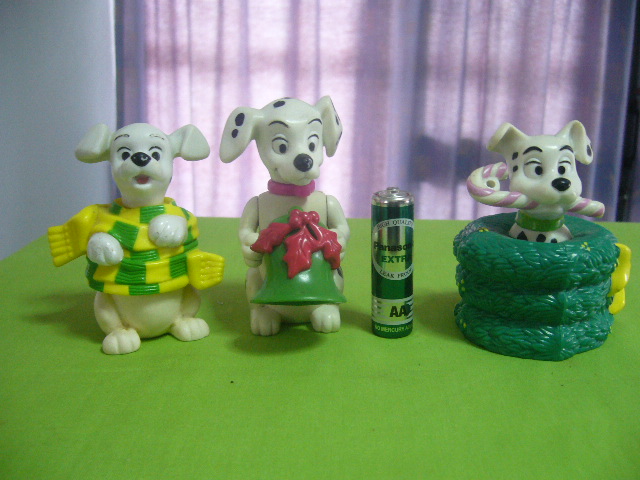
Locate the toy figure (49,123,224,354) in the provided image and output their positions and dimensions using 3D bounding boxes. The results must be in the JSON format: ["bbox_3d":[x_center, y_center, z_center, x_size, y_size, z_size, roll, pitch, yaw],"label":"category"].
[{"bbox_3d":[-0.064,-0.003,0.224,0.057,0.073,0.041,-5,11,-18],"label":"toy figure"}]

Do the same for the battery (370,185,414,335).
[{"bbox_3d":[0.025,0.007,0.221,0.014,0.050,0.014,-1,10,0],"label":"battery"}]

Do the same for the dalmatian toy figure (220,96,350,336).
[{"bbox_3d":[-0.012,-0.009,0.230,0.045,0.081,0.041,-3,10,-8],"label":"dalmatian toy figure"}]

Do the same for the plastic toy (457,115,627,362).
[{"bbox_3d":[0.076,-0.004,0.219,0.059,0.071,0.057,0,10,5],"label":"plastic toy"}]

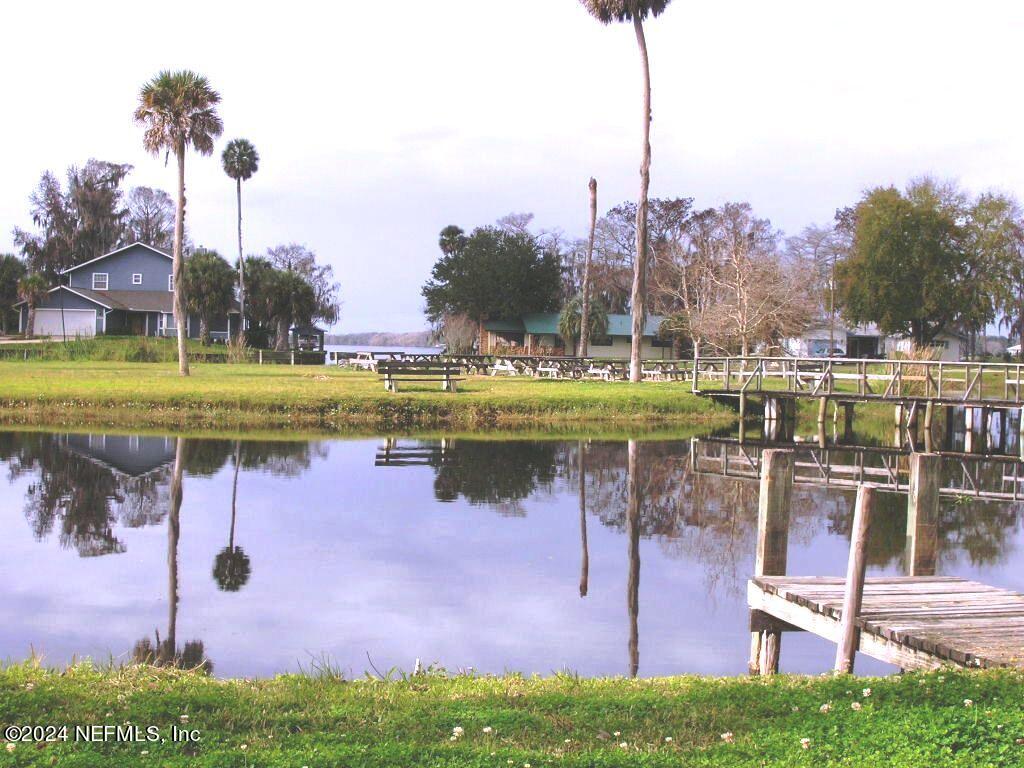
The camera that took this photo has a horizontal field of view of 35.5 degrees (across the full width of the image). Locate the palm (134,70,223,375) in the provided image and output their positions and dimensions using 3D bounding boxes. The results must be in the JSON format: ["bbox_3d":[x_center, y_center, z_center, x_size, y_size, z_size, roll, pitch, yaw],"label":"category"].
[{"bbox_3d":[-11.032,-5.360,53.000,2.950,10.080,2.950,1,1,0],"label":"palm"}]

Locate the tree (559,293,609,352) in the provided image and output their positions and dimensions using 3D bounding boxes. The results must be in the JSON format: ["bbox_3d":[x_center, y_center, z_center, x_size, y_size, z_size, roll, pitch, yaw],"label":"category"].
[{"bbox_3d":[5.371,-4.301,120.000,3.750,4.840,3.700,1,1,0],"label":"tree"}]

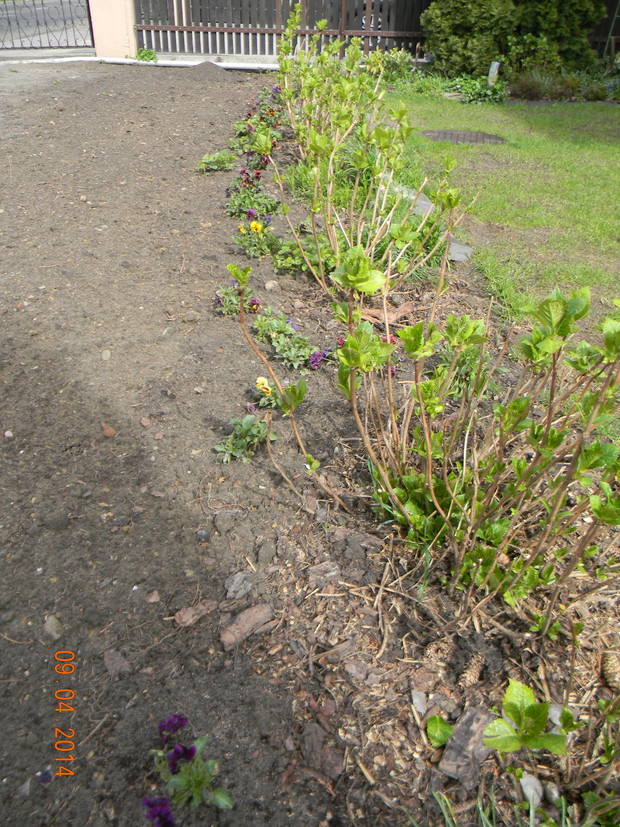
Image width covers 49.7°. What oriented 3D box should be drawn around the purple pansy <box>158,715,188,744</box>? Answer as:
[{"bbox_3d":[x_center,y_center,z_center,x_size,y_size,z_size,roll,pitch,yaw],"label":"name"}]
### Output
[{"bbox_3d":[-0.288,0.666,1.410,0.060,0.050,0.042,-19,39,-26],"label":"purple pansy"}]

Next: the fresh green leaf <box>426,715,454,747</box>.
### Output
[{"bbox_3d":[0.287,0.704,1.480,0.056,0.035,0.075,0,35,0],"label":"fresh green leaf"}]

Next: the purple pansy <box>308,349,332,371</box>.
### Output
[{"bbox_3d":[0.044,-0.226,2.800,0.090,0.075,0.055,14,37,20],"label":"purple pansy"}]

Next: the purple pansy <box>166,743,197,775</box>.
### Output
[{"bbox_3d":[-0.261,0.702,1.360,0.060,0.050,0.042,-7,35,-10],"label":"purple pansy"}]

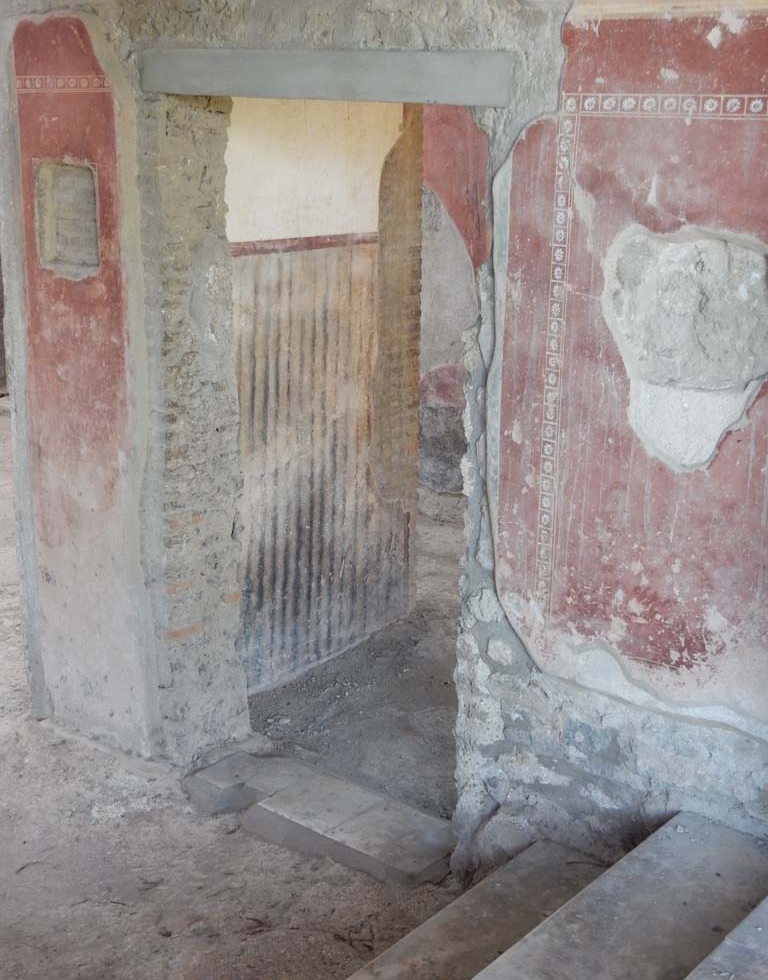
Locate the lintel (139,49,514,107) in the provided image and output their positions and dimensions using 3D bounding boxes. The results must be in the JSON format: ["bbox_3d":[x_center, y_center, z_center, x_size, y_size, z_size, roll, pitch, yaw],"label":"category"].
[{"bbox_3d":[-0.118,-1.223,4.452,1.376,0.135,0.318,12,19,36],"label":"lintel"}]

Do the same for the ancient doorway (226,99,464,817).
[{"bbox_3d":[-0.149,-0.079,4.785,1.264,2.247,0.344,12,19,36],"label":"ancient doorway"}]

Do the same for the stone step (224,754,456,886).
[{"bbox_3d":[-0.102,1.064,4.828,0.765,0.086,0.361,12,19,36],"label":"stone step"}]

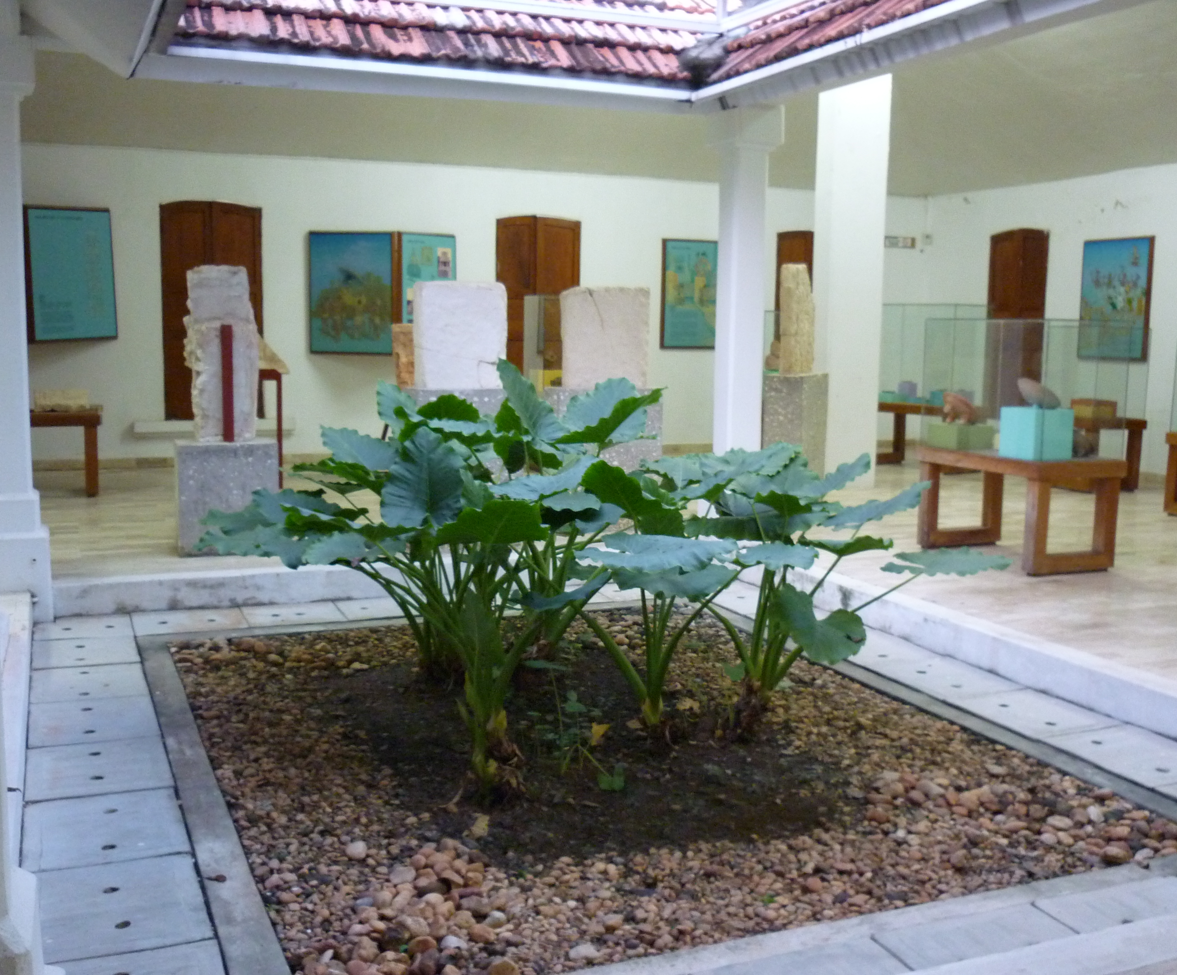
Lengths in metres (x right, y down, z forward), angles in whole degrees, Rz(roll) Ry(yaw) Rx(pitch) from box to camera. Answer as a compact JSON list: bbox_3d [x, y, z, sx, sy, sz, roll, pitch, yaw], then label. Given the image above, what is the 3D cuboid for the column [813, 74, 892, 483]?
[{"bbox_3d":[2.571,-2.057,12.318,0.577,4.088,0.394,-2,8,-23],"label":"column"}]

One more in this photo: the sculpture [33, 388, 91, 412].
[{"bbox_3d":[-4.929,-0.811,11.600,0.459,0.205,0.302,-2,7,-23],"label":"sculpture"}]

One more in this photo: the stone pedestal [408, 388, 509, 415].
[{"bbox_3d":[-0.915,-0.181,9.093,0.816,1.080,0.430,-2,8,-23],"label":"stone pedestal"}]

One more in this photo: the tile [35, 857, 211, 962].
[{"bbox_3d":[-1.424,1.274,3.712,0.524,0.050,0.647,-2,7,-23],"label":"tile"}]

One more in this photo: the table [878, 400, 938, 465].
[{"bbox_3d":[3.885,-0.585,14.269,0.745,0.730,1.212,-4,9,-36],"label":"table"}]

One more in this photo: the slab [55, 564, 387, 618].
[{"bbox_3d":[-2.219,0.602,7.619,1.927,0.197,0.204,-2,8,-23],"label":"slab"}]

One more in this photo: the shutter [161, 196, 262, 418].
[{"bbox_3d":[-4.029,-1.892,13.336,1.044,2.314,0.070,-2,8,-23],"label":"shutter"}]

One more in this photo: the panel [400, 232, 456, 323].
[{"bbox_3d":[-1.960,-2.376,15.149,0.840,1.445,0.050,-5,9,-43],"label":"panel"}]

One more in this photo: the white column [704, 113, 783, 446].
[{"bbox_3d":[1.128,-1.103,9.331,0.428,3.427,0.428,-2,7,-23],"label":"white column"}]

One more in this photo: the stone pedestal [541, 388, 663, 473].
[{"bbox_3d":[0.094,-0.213,9.352,0.818,1.080,0.438,-2,8,-23],"label":"stone pedestal"}]

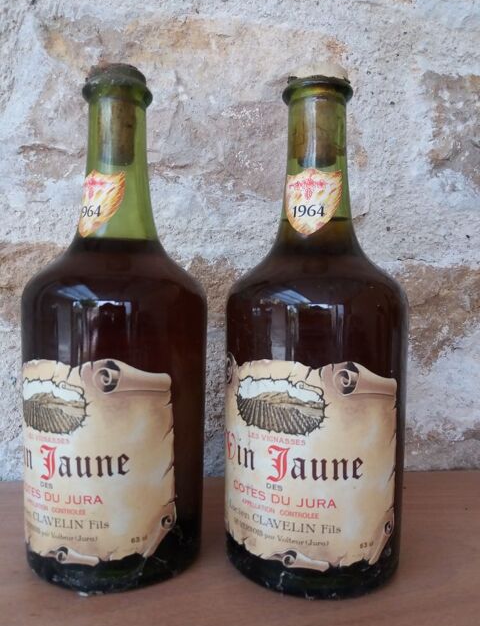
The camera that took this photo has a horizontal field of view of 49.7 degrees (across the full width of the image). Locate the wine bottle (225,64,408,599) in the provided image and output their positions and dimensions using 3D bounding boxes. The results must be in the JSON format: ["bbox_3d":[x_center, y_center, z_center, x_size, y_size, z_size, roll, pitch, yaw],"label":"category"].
[{"bbox_3d":[0.038,0.003,0.263,0.091,0.243,0.091,1,3,0],"label":"wine bottle"}]

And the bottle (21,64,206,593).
[{"bbox_3d":[-0.062,0.002,0.265,0.091,0.243,0.091,1,3,0],"label":"bottle"}]

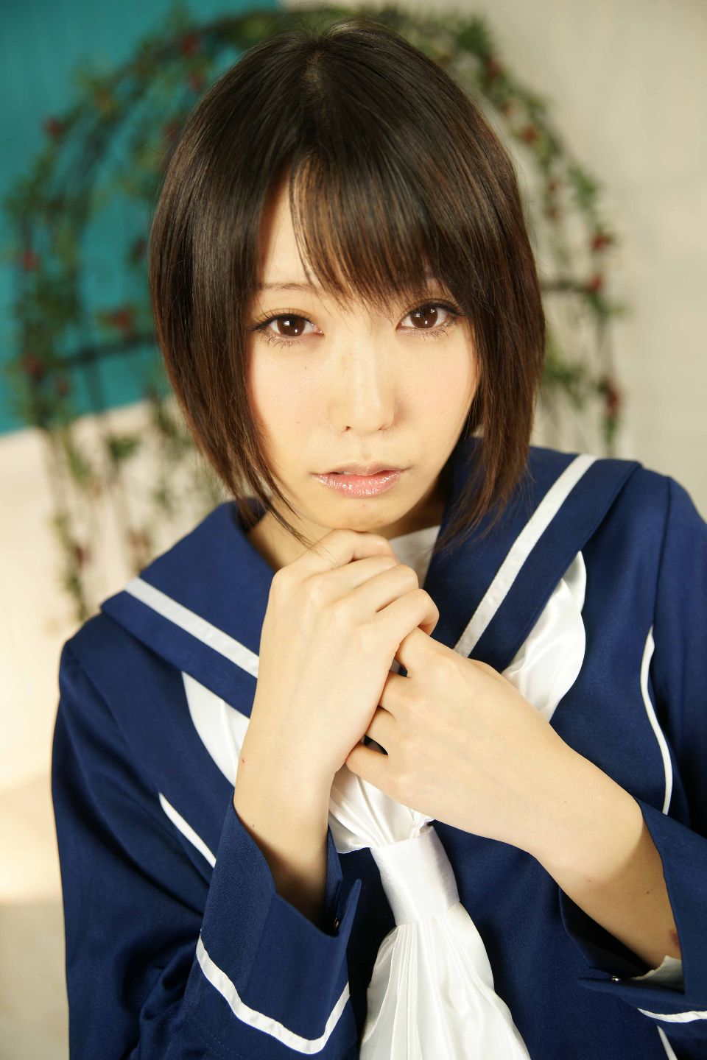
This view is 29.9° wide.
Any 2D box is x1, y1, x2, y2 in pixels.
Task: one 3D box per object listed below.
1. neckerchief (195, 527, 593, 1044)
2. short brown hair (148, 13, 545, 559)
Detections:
[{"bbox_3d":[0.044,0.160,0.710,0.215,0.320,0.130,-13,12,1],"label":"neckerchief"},{"bbox_3d":[-0.004,-0.128,0.691,0.200,0.265,0.215,-4,24,-2],"label":"short brown hair"}]

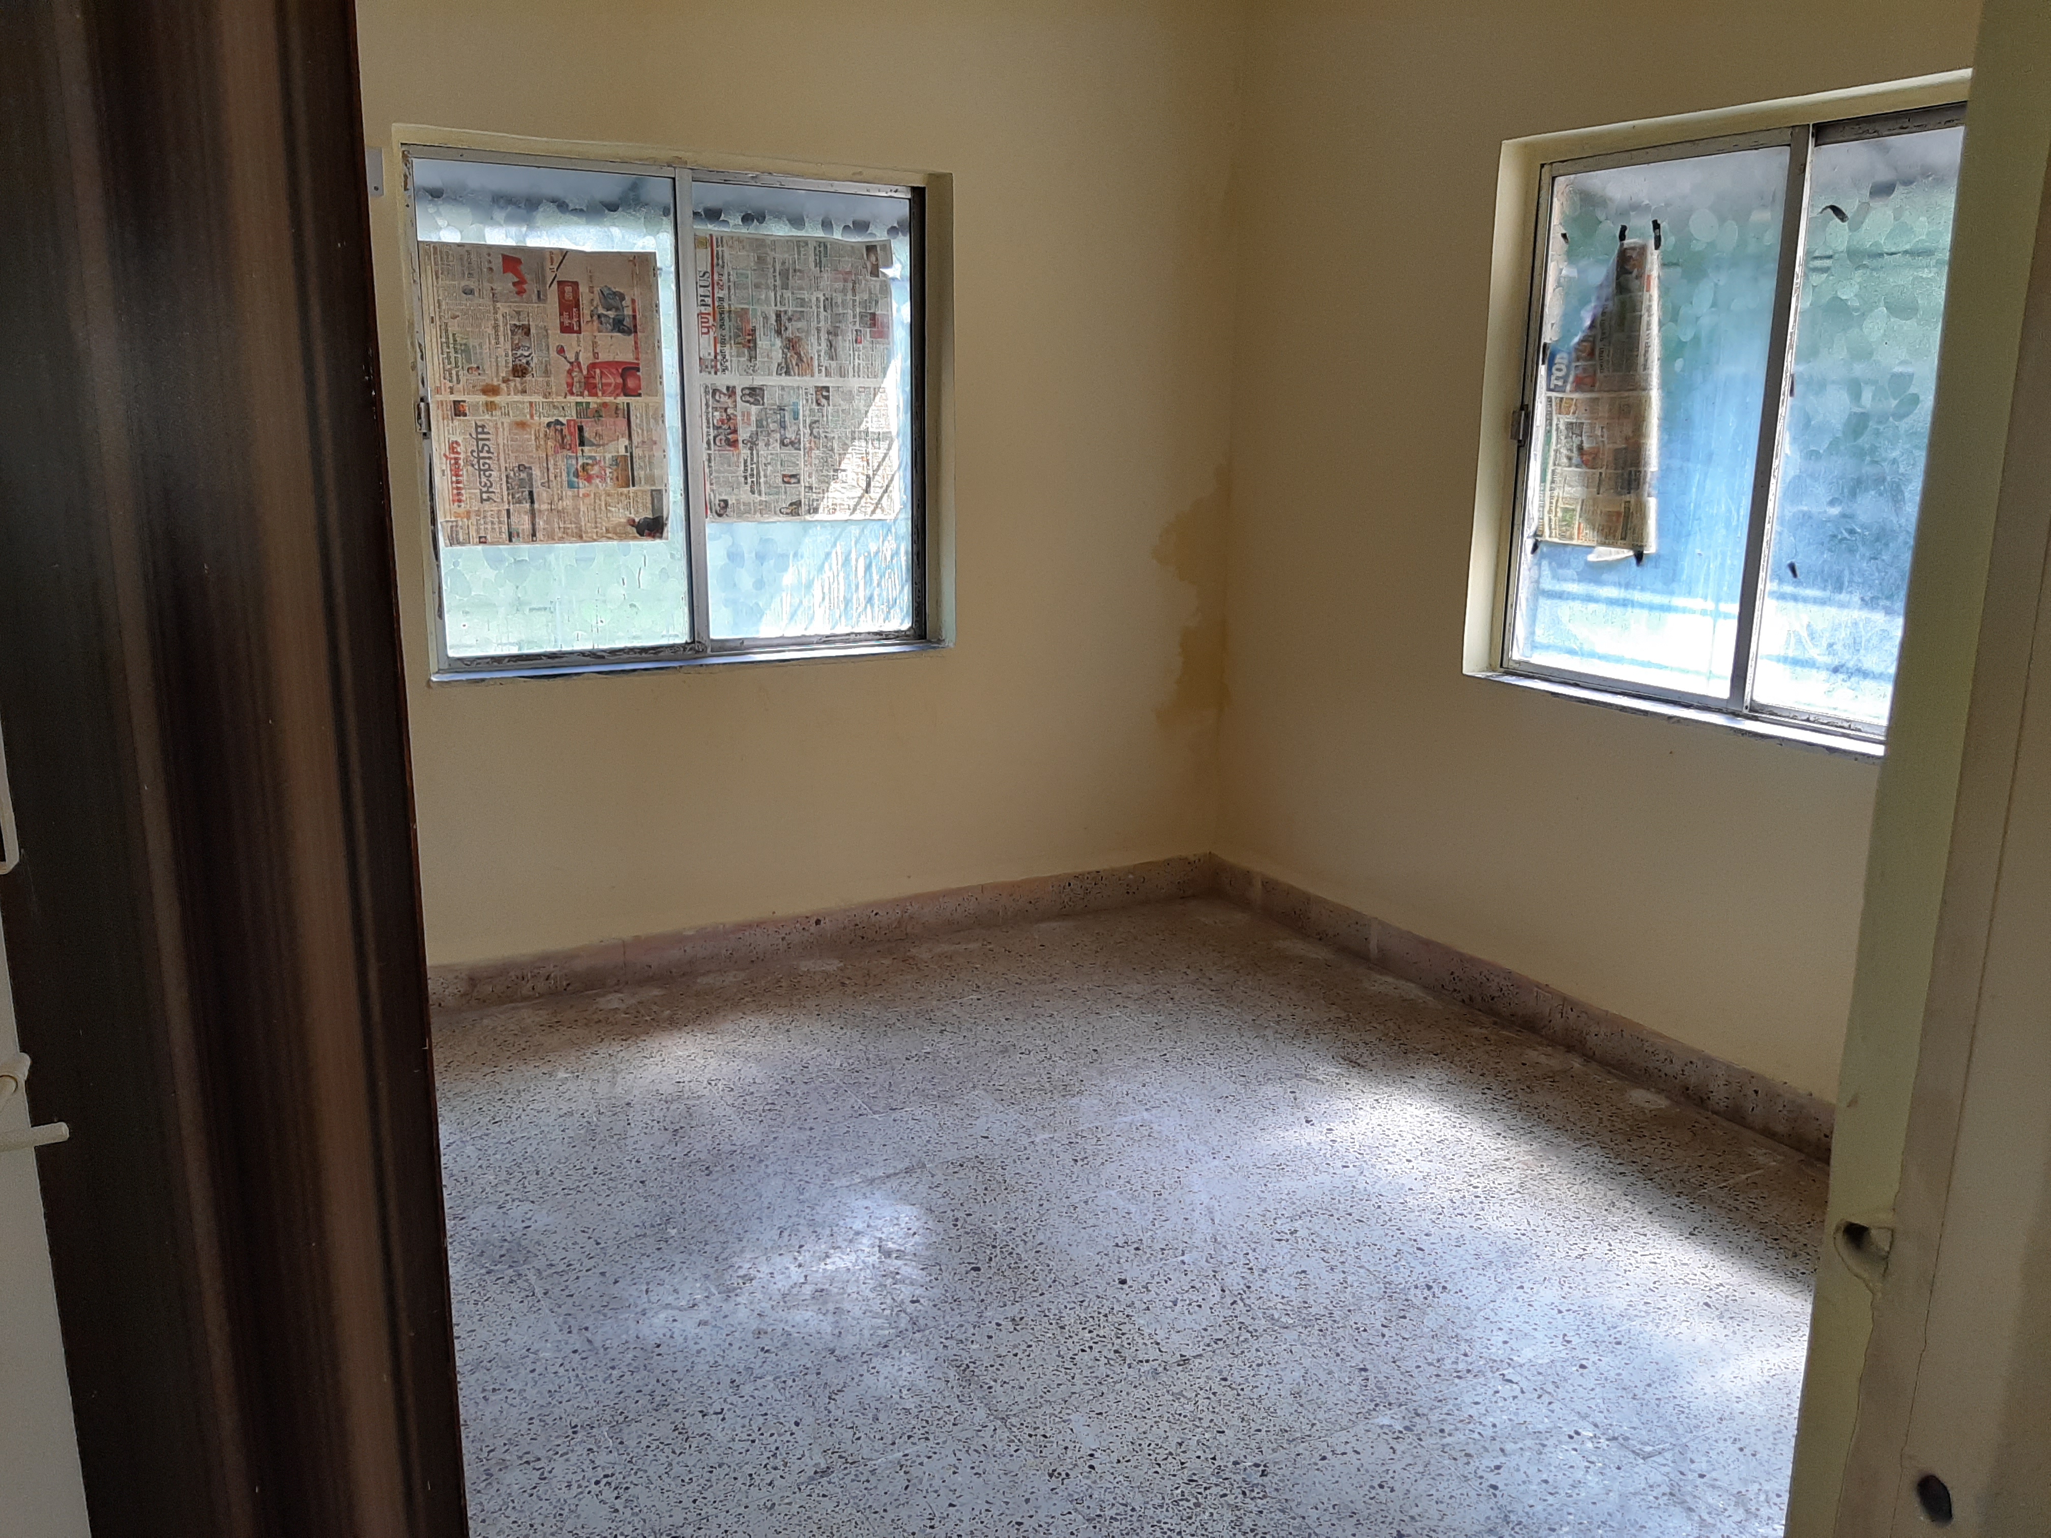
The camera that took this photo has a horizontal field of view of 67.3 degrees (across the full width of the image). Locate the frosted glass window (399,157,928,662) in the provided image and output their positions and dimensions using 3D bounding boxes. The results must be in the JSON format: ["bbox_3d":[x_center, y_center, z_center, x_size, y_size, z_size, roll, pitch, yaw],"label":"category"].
[{"bbox_3d":[-0.845,-0.879,3.873,1.278,1.173,0.080,-6,14,-29],"label":"frosted glass window"}]

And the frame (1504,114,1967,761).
[{"bbox_3d":[1.533,-0.695,3.150,0.080,1.165,1.280,-6,14,-29],"label":"frame"}]

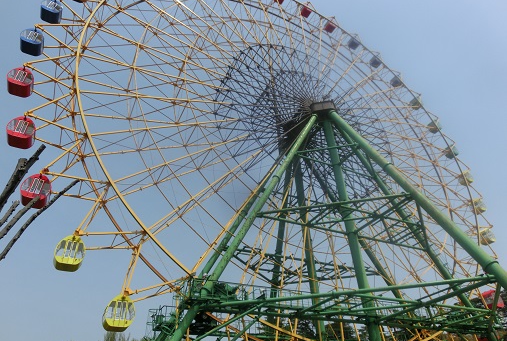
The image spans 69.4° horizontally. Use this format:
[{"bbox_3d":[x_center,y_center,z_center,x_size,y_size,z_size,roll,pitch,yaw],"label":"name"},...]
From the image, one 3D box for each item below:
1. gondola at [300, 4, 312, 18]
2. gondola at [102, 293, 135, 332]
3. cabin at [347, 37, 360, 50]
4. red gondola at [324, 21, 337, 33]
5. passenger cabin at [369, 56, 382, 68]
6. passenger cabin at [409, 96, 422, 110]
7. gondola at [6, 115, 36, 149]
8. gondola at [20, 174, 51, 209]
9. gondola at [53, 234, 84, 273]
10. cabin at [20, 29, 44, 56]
[{"bbox_3d":[8.894,-26.717,61.130,1.710,1.910,1.268,14,-40,-23],"label":"gondola"},{"bbox_3d":[-8.374,8.900,22.859,1.710,1.910,1.268,14,-40,-23],"label":"gondola"},{"bbox_3d":[17.219,-21.977,62.948,1.710,1.910,1.268,14,-40,-23],"label":"cabin"},{"bbox_3d":[13.246,-24.561,62.334,1.710,1.910,1.268,14,-40,-23],"label":"red gondola"},{"bbox_3d":[21.030,-18.704,62.954,1.710,1.910,1.268,14,-40,-23],"label":"passenger cabin"},{"bbox_3d":[27.207,-11.264,61.155,1.710,1.910,1.268,14,-40,-23],"label":"passenger cabin"},{"bbox_3d":[-16.720,-2.737,26.407,1.710,1.910,1.268,14,-40,-23],"label":"gondola"},{"bbox_3d":[-14.546,1.374,24.658,1.710,1.910,1.268,14,-40,-23],"label":"gondola"},{"bbox_3d":[-11.736,5.292,23.463,1.710,1.910,1.268,14,-40,-23],"label":"gondola"},{"bbox_3d":[-18.913,-11.032,31.342,1.710,1.910,1.268,14,-40,-23],"label":"cabin"}]

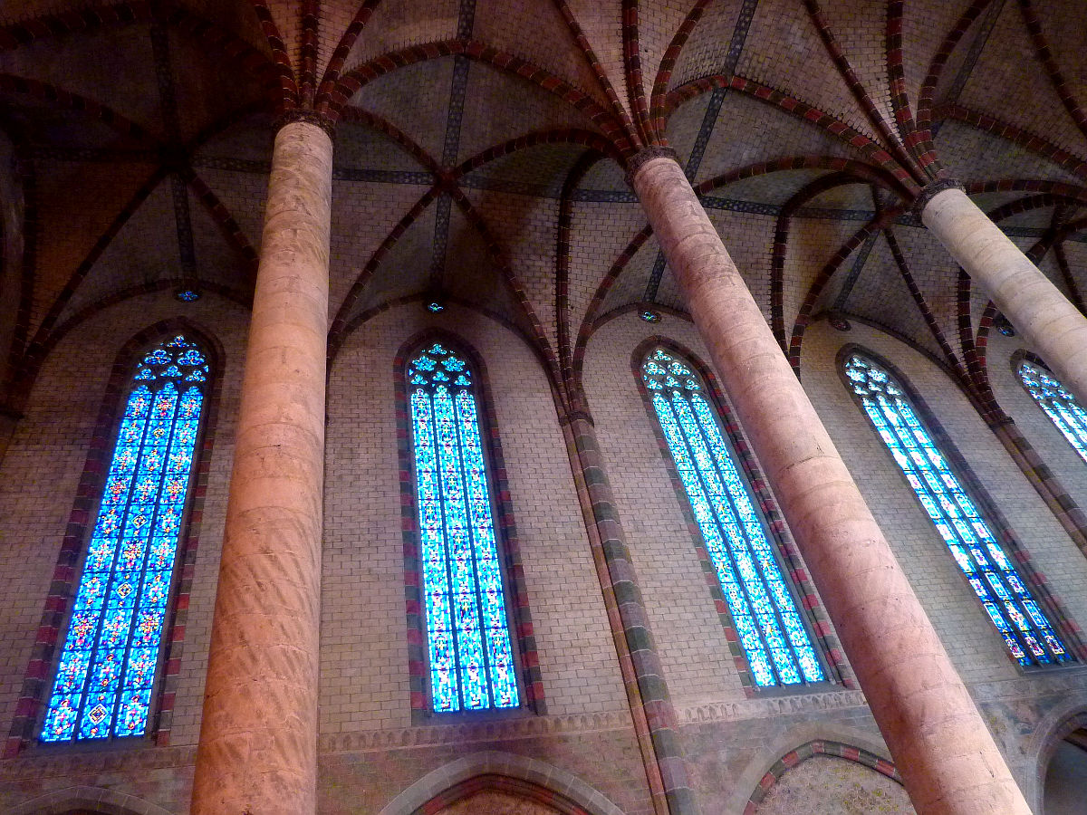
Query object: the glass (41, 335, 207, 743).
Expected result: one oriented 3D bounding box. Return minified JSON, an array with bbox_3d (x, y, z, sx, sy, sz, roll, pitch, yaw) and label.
[{"bbox_3d":[-12.121,2.660,23.893,2.400,14.850,0.350,1,-44,-15],"label":"glass"}]

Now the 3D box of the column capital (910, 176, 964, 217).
[{"bbox_3d":[12.387,-6.334,24.549,1.660,0.470,1.660,1,-44,-15],"label":"column capital"}]

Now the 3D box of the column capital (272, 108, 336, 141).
[{"bbox_3d":[-5.996,-6.592,19.710,1.660,0.470,1.660,1,-44,-15],"label":"column capital"}]

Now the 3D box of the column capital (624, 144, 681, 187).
[{"bbox_3d":[3.124,-6.433,21.967,1.660,0.470,1.660,1,-44,-15],"label":"column capital"}]

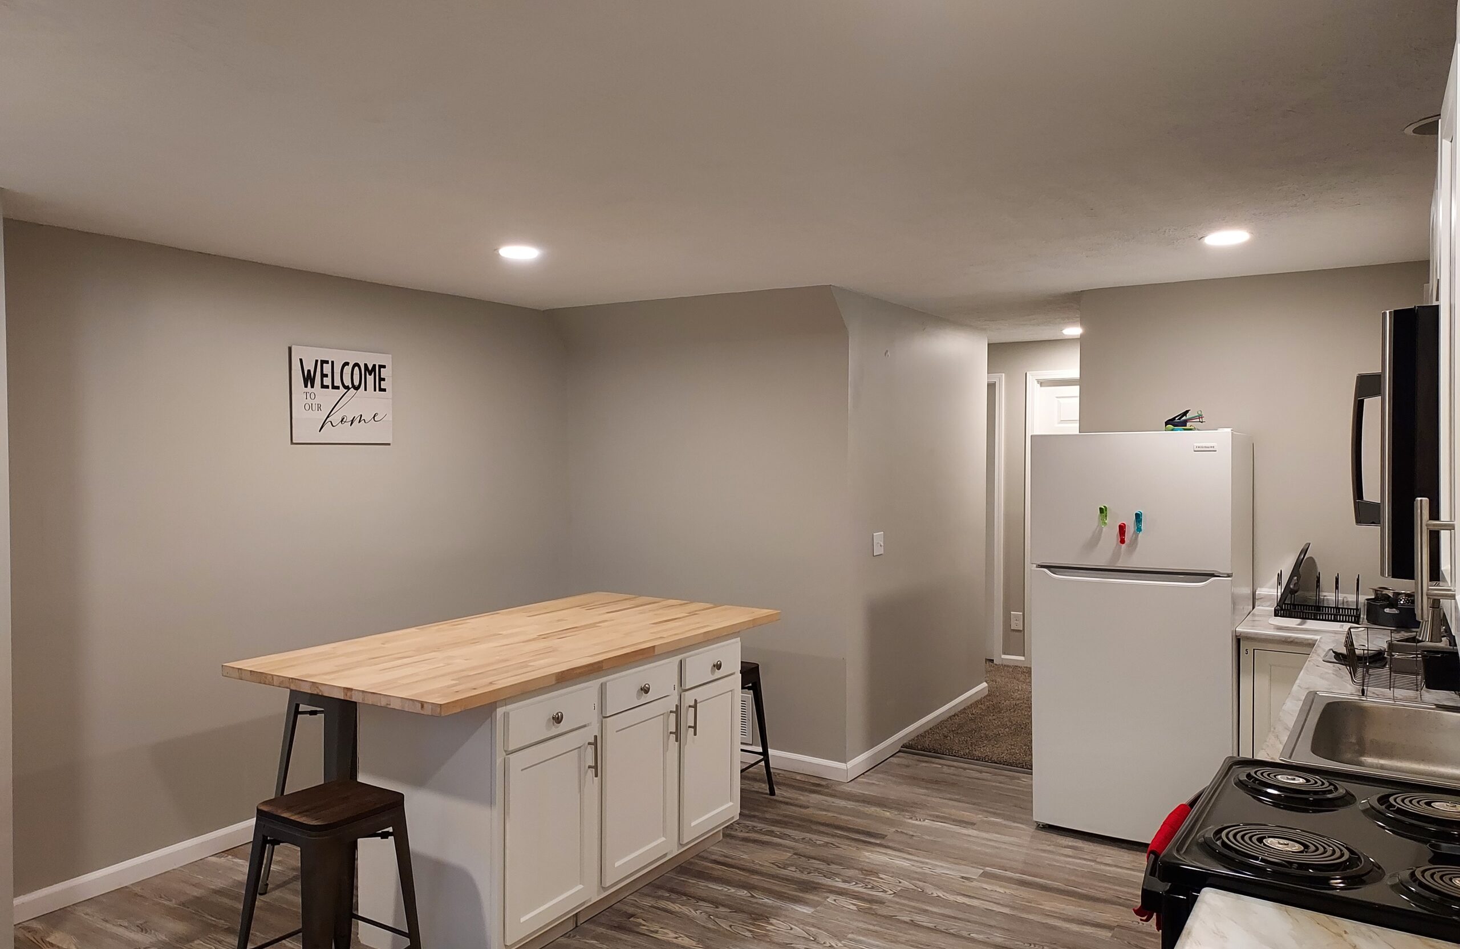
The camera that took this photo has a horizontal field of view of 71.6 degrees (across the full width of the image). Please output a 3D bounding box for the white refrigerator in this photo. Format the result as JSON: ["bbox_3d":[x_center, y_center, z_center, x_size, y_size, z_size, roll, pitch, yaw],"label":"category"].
[{"bbox_3d":[1.835,0.670,4.488,0.757,1.673,0.777,1,1,32],"label":"white refrigerator"}]

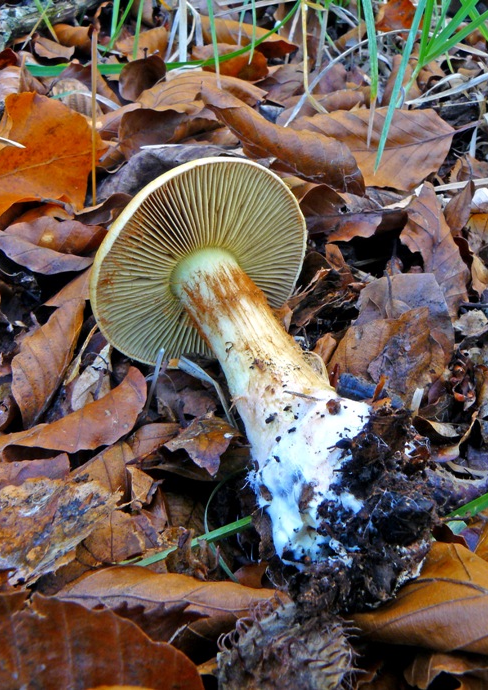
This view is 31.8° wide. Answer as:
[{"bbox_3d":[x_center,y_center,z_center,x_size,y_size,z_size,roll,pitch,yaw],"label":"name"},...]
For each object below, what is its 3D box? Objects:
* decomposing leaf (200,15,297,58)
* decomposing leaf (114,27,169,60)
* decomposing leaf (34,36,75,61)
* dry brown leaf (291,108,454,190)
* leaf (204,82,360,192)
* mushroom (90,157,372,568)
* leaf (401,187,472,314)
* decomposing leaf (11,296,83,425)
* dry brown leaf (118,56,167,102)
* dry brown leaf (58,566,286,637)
[{"bbox_3d":[0.003,-0.168,0.468,0.059,0.018,0.036,15,64,16],"label":"decomposing leaf"},{"bbox_3d":[-0.056,-0.166,0.471,0.035,0.014,0.031,-10,63,-11],"label":"decomposing leaf"},{"bbox_3d":[-0.103,-0.162,0.467,0.022,0.008,0.016,0,63,0],"label":"decomposing leaf"},{"bbox_3d":[0.057,-0.088,0.384,0.078,0.014,0.052,-15,49,-16],"label":"dry brown leaf"},{"bbox_3d":[0.018,-0.097,0.401,0.025,0.019,0.089,-37,61,-24],"label":"leaf"},{"bbox_3d":[0.002,-0.001,0.237,0.070,0.070,0.105,-16,47,-17],"label":"mushroom"},{"bbox_3d":[0.079,-0.039,0.351,0.025,0.015,0.056,-6,66,-3],"label":"leaf"},{"bbox_3d":[-0.064,0.006,0.281,0.024,0.015,0.057,7,42,7],"label":"decomposing leaf"},{"bbox_3d":[-0.052,-0.137,0.439,0.025,0.018,0.017,0,63,0],"label":"dry brown leaf"},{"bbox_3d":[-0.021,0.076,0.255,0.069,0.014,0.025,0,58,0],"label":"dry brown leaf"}]

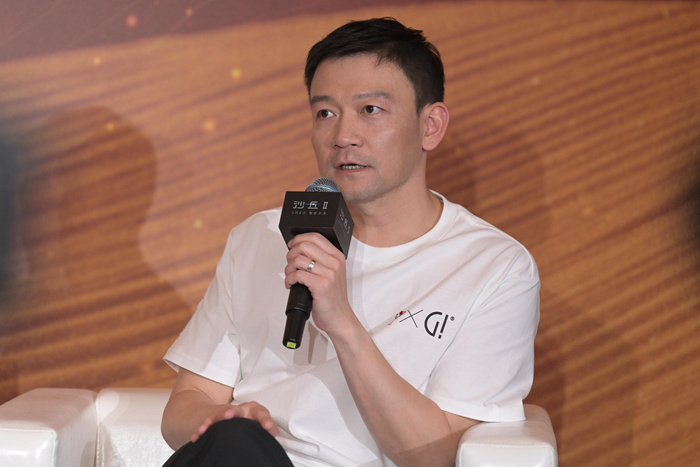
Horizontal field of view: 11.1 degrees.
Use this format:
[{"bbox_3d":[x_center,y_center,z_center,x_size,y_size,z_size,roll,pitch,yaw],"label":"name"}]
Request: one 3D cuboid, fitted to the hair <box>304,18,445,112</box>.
[{"bbox_3d":[0.034,-0.213,4.790,0.170,0.155,0.210,-6,-4,28],"label":"hair"}]

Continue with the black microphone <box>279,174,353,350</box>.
[{"bbox_3d":[-0.055,0.036,4.630,0.074,0.250,0.074,1,-32,16],"label":"black microphone"}]

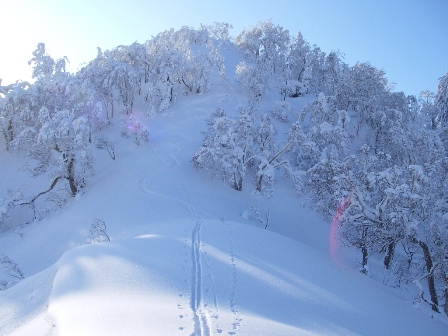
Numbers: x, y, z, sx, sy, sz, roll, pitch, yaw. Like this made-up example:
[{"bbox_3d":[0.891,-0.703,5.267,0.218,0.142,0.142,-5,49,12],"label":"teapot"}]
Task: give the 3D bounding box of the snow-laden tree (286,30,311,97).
[{"bbox_3d":[8.029,-11.154,53.000,2.700,6.900,2.700,0,-4,0],"label":"snow-laden tree"}]

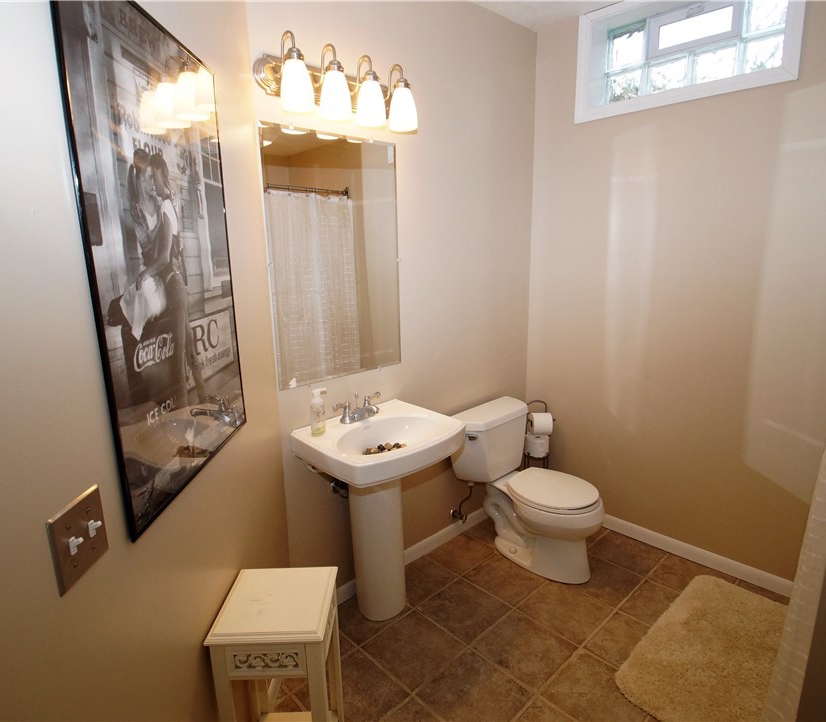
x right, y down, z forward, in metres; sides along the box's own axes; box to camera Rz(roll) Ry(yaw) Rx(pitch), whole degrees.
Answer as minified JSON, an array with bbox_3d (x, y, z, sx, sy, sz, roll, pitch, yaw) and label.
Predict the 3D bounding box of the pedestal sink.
[{"bbox_3d":[-0.102,0.683,1.820,0.570,0.865,0.500,-11,14,-42],"label":"pedestal sink"}]

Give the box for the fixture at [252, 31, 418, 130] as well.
[{"bbox_3d":[-0.235,-0.972,1.620,0.600,0.245,0.210,-11,14,-42],"label":"fixture"}]

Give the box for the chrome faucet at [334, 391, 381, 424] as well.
[{"bbox_3d":[-0.194,0.195,1.835,0.225,0.100,0.150,-11,14,-42],"label":"chrome faucet"}]

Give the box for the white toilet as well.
[{"bbox_3d":[0.628,0.652,2.314,0.510,0.715,0.735,-11,14,-42],"label":"white toilet"}]

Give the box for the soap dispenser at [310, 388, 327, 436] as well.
[{"bbox_3d":[-0.353,0.190,1.671,0.062,0.176,0.056,-4,11,-14],"label":"soap dispenser"}]

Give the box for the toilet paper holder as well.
[{"bbox_3d":[0.743,0.585,2.716,0.165,0.700,0.150,-1,11,0],"label":"toilet paper holder"}]

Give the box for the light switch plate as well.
[{"bbox_3d":[-0.477,0.258,0.660,0.020,0.113,0.112,-2,11,-4],"label":"light switch plate"}]

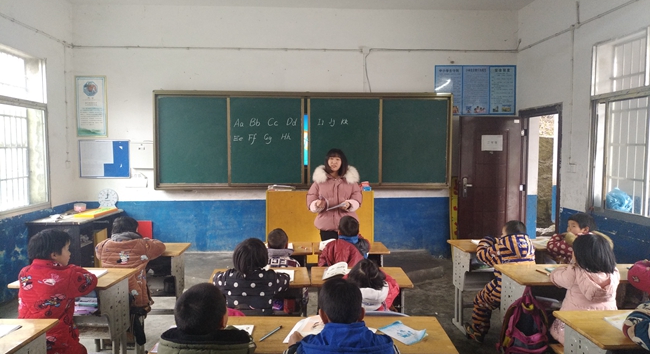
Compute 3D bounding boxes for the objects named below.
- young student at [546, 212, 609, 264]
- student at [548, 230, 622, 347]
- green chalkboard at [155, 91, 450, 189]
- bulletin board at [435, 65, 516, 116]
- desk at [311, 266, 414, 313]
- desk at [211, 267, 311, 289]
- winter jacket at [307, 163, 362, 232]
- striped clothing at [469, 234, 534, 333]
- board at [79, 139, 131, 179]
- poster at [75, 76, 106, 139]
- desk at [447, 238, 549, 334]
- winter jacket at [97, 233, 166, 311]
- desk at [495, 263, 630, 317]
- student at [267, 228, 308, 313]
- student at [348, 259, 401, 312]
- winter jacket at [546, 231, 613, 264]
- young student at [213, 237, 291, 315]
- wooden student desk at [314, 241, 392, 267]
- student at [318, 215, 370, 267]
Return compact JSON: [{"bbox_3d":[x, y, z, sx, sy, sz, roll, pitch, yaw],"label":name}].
[{"bbox_3d":[1.872,0.784,3.430,0.420,1.010,0.460,-3,5,-40],"label":"young student"},{"bbox_3d":[1.430,0.847,2.509,0.380,1.050,0.470,-1,4,-15],"label":"student"},{"bbox_3d":[-0.266,-0.499,6.336,4.120,1.344,0.120,0,4,-3],"label":"green chalkboard"},{"bbox_3d":[2.101,-1.195,6.257,1.148,0.682,0.020,0,4,-3],"label":"bulletin board"},{"bbox_3d":[0.220,0.990,2.919,0.610,0.710,0.400,0,4,-1],"label":"desk"},{"bbox_3d":[-0.400,0.972,2.868,0.605,0.690,0.410,0,3,-2],"label":"desk"},{"bbox_3d":[0.083,0.201,4.376,0.540,0.650,0.400,0,3,-2],"label":"winter jacket"},{"bbox_3d":[1.295,0.864,3.463,0.400,0.830,0.480,-1,4,-18],"label":"striped clothing"},{"bbox_3d":[-3.129,-0.247,6.401,0.700,0.539,0.025,0,3,-2],"label":"board"},{"bbox_3d":[-3.291,-0.990,6.352,0.420,0.855,0.020,0,3,-2],"label":"poster"},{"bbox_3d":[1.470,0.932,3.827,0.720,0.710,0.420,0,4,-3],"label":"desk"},{"bbox_3d":[-1.390,0.704,3.203,0.430,0.540,0.370,0,4,2],"label":"winter jacket"},{"bbox_3d":[1.474,0.975,2.927,0.610,0.705,0.410,0,4,0],"label":"desk"},{"bbox_3d":[-0.287,0.849,3.370,0.380,0.900,0.500,0,4,-1],"label":"student"},{"bbox_3d":[0.275,0.912,2.584,0.360,0.910,0.480,-1,4,-10],"label":"student"},{"bbox_3d":[1.883,0.626,3.401,0.420,0.490,0.370,-3,5,-40],"label":"winter jacket"},{"bbox_3d":[-0.410,0.853,2.560,0.440,1.030,0.500,0,4,0],"label":"young student"},{"bbox_3d":[0.210,0.927,3.681,0.600,0.705,0.400,0,4,0],"label":"wooden student desk"},{"bbox_3d":[0.132,0.793,3.381,0.390,0.990,0.500,0,3,-2],"label":"student"}]

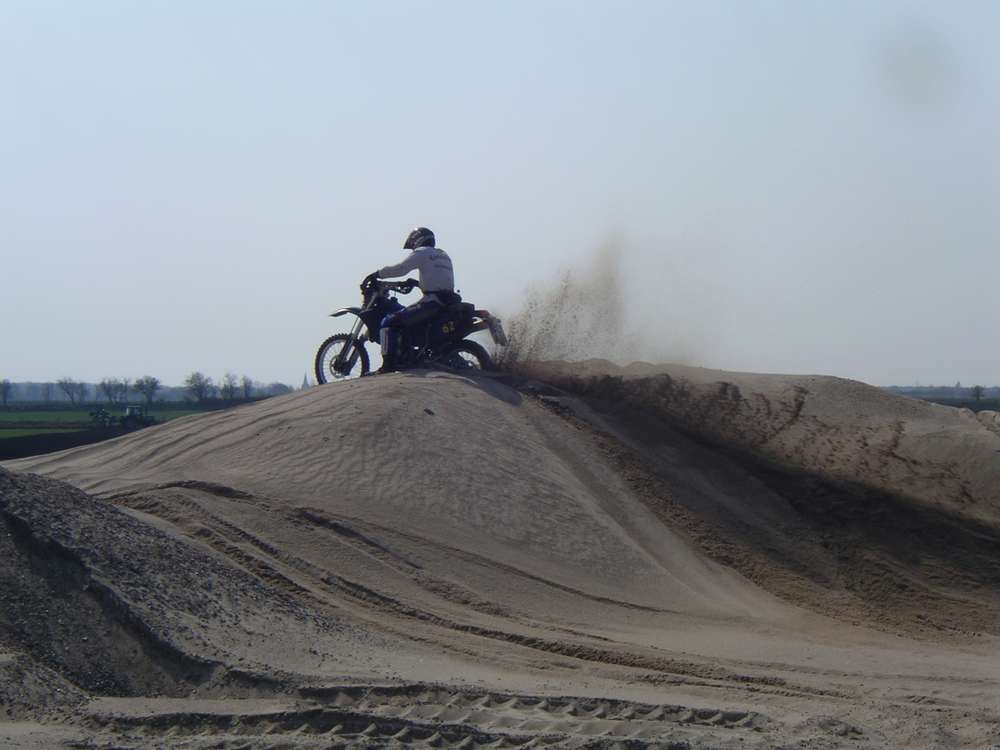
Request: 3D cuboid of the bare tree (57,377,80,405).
[{"bbox_3d":[-100.536,3.611,700.000,5.590,6.520,5.420,0,0,0],"label":"bare tree"}]

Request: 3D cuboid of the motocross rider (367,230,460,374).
[{"bbox_3d":[-0.878,-0.773,31.600,0.800,1.550,0.760,0,0,31],"label":"motocross rider"}]

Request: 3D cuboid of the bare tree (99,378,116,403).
[{"bbox_3d":[-91.449,3.611,700.000,4.190,5.590,4.070,0,0,0],"label":"bare tree"}]

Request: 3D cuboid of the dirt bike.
[{"bbox_3d":[-0.931,-0.379,31.600,2.220,1.280,0.820,2,1,31],"label":"dirt bike"}]

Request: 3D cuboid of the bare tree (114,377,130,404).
[{"bbox_3d":[-87.954,3.611,700.000,3.730,6.520,3.620,0,0,0],"label":"bare tree"}]

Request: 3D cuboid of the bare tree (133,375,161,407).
[{"bbox_3d":[-82.130,3.611,700.000,6.060,7.460,5.880,0,0,0],"label":"bare tree"}]

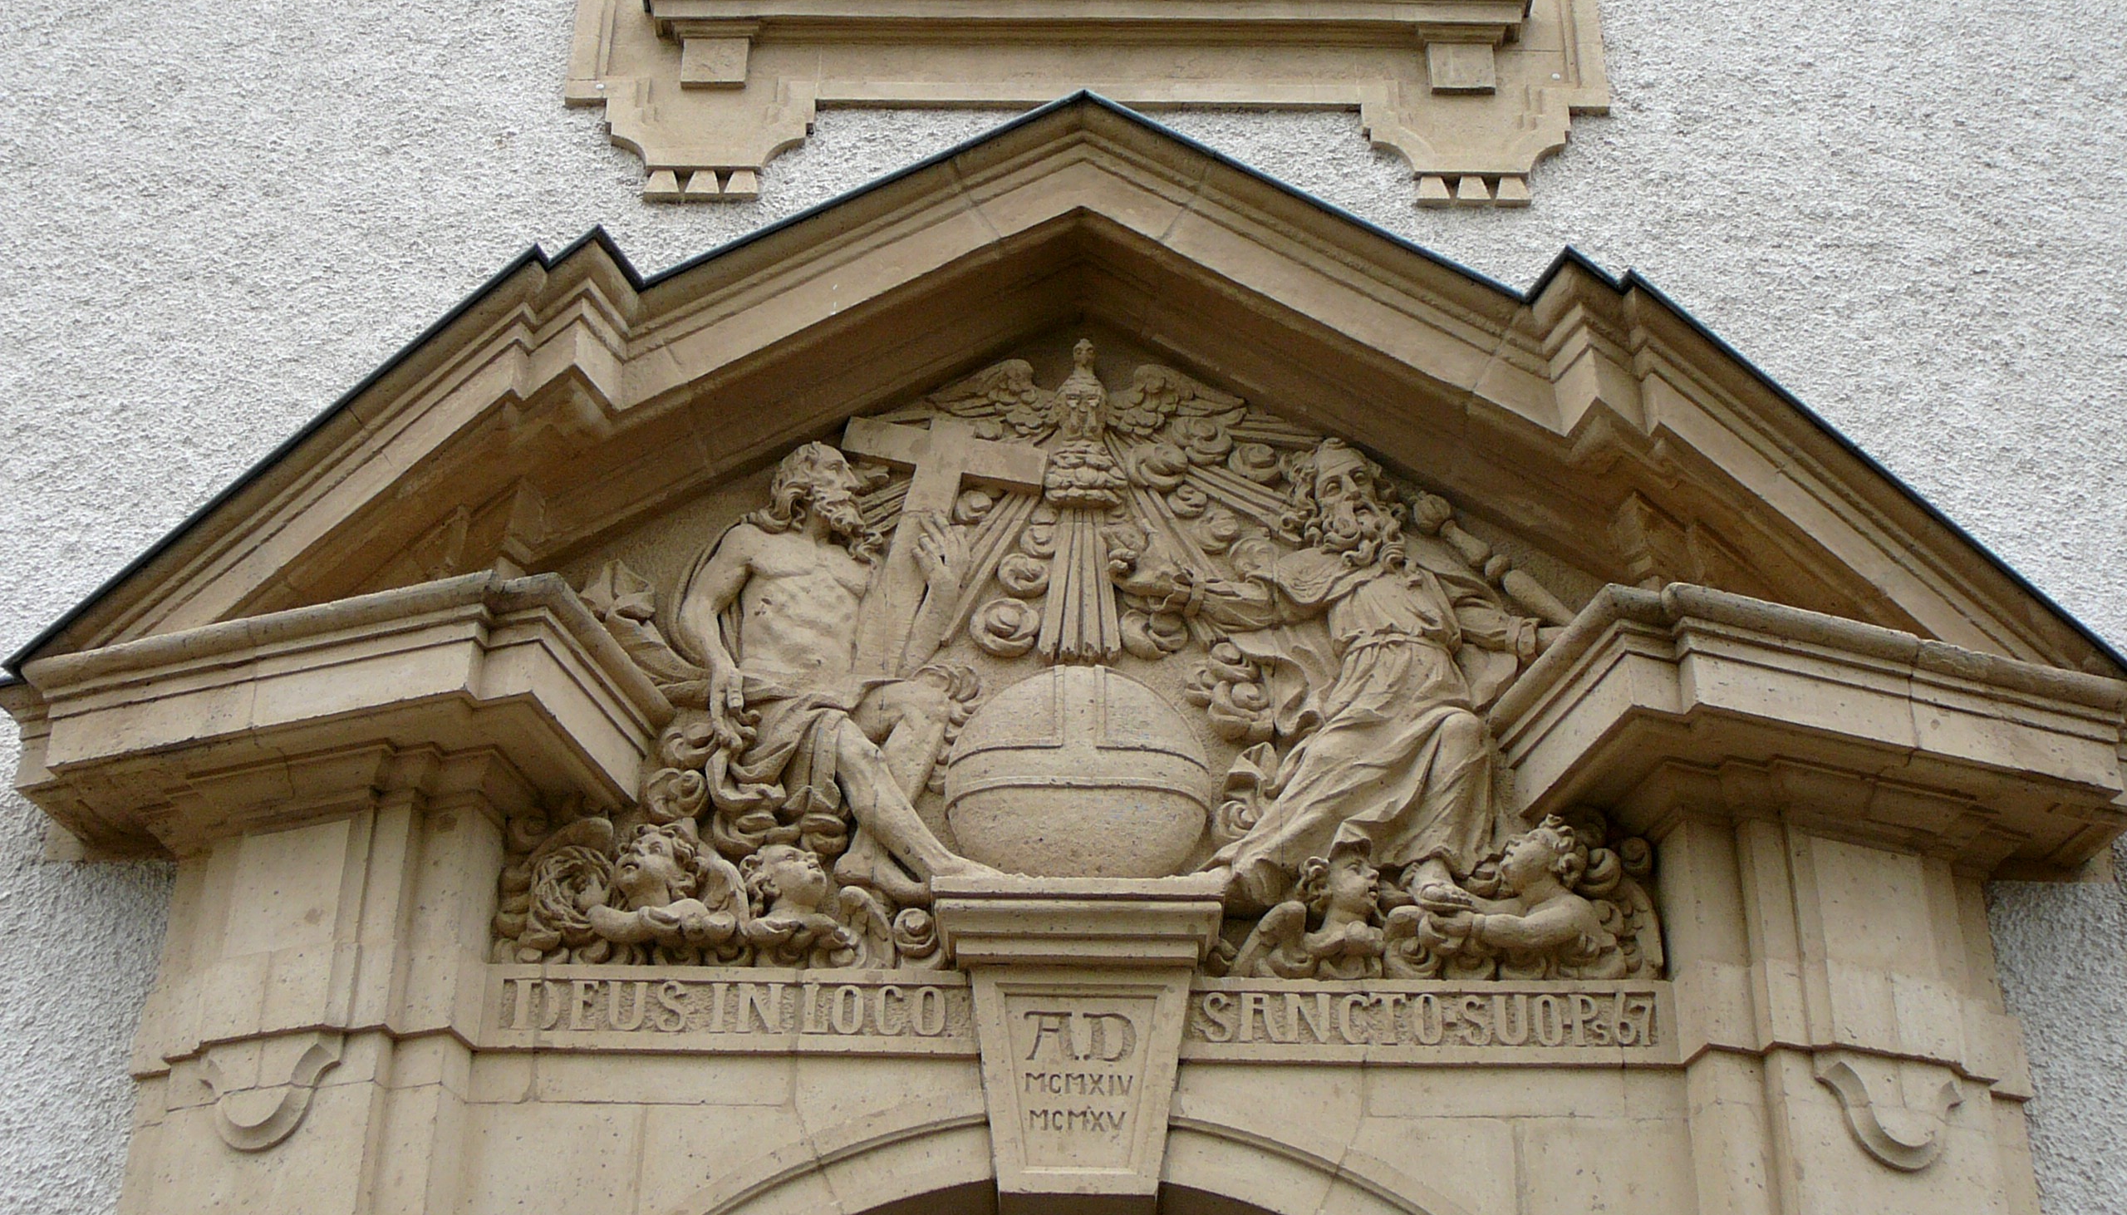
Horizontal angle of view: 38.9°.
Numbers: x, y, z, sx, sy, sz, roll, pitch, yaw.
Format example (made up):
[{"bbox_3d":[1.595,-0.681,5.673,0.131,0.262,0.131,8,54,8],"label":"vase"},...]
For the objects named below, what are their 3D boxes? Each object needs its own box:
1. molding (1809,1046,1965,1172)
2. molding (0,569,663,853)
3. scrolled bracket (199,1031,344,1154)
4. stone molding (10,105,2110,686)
[{"bbox_3d":[1.764,1.097,6.410,0.360,0.255,0.065,11,-34,-15],"label":"molding"},{"bbox_3d":[-1.694,0.300,6.784,1.485,0.290,0.635,-9,-34,16],"label":"molding"},{"bbox_3d":[-1.707,1.060,6.437,0.365,0.255,0.065,-10,-34,16],"label":"scrolled bracket"},{"bbox_3d":[0.004,-0.502,7.167,4.740,1.580,0.790,0,-32,1],"label":"stone molding"}]

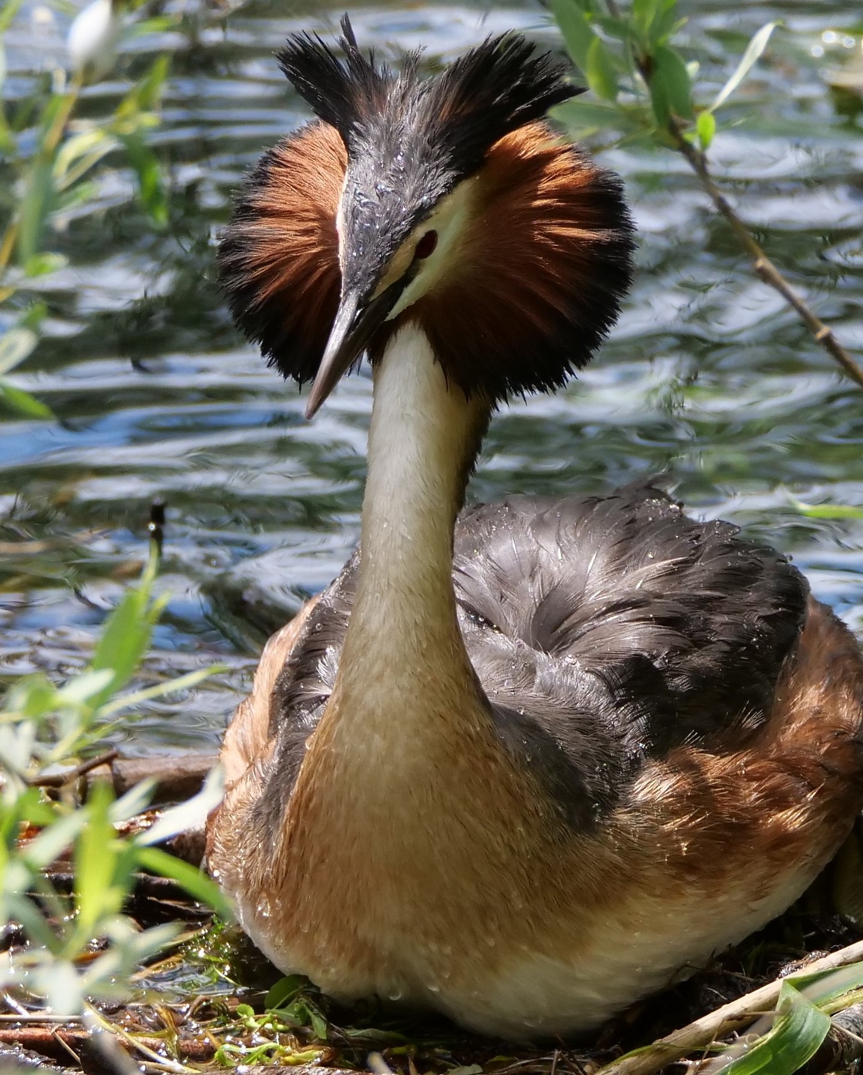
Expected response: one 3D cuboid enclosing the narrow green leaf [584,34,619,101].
[{"bbox_3d":[0.050,-0.140,4.800,0.008,0.021,0.007,-12,-5,10],"label":"narrow green leaf"}]

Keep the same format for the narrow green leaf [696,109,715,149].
[{"bbox_3d":[0.085,-0.126,5.000,0.006,0.013,0.005,0,13,0],"label":"narrow green leaf"}]

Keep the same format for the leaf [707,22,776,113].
[{"bbox_3d":[0.093,-0.141,4.850,0.005,0.034,0.008,35,9,-12],"label":"leaf"}]

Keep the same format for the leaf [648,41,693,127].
[{"bbox_3d":[0.074,-0.140,5.000,0.014,0.025,0.009,0,13,0],"label":"leaf"}]

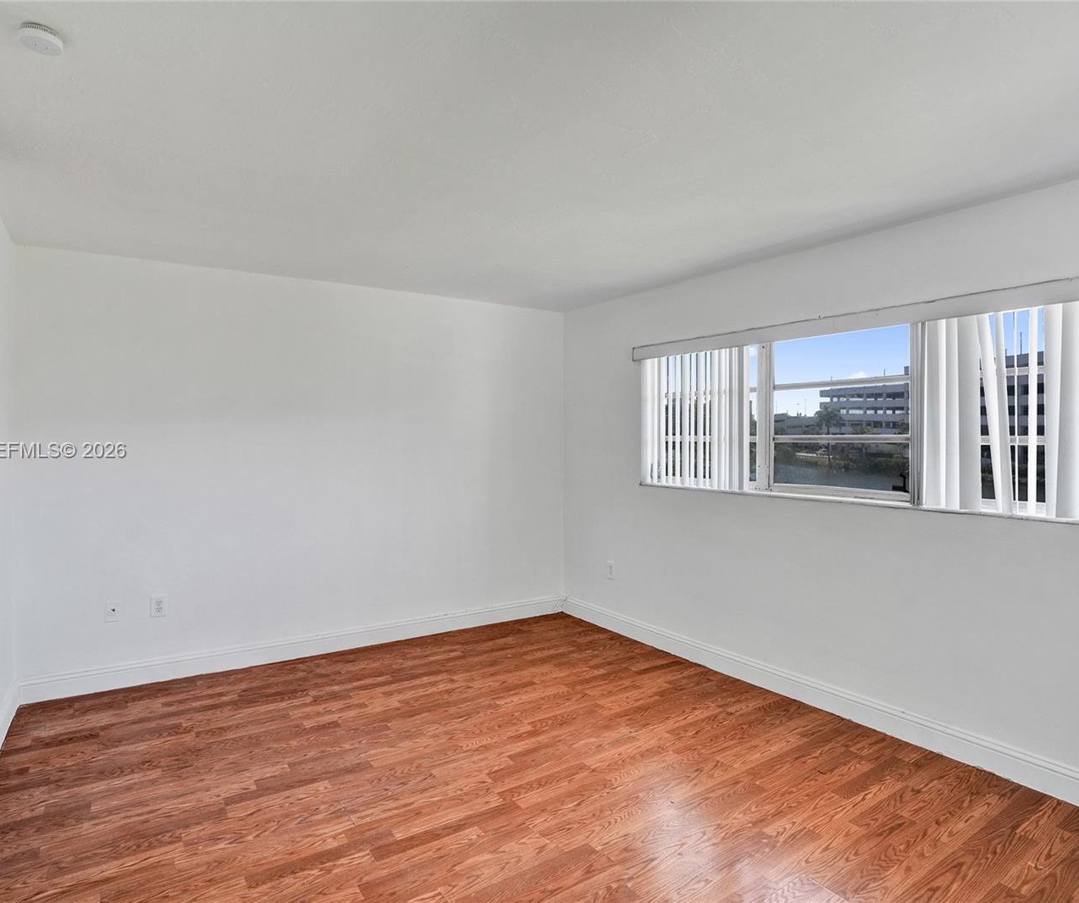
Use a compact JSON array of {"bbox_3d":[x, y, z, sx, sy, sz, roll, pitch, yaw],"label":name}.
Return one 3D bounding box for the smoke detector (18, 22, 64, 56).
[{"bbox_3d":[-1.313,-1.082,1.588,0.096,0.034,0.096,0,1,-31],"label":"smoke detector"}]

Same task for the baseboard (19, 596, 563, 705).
[{"bbox_3d":[-1.285,1.268,4.115,3.471,0.140,0.025,0,1,-32],"label":"baseboard"}]

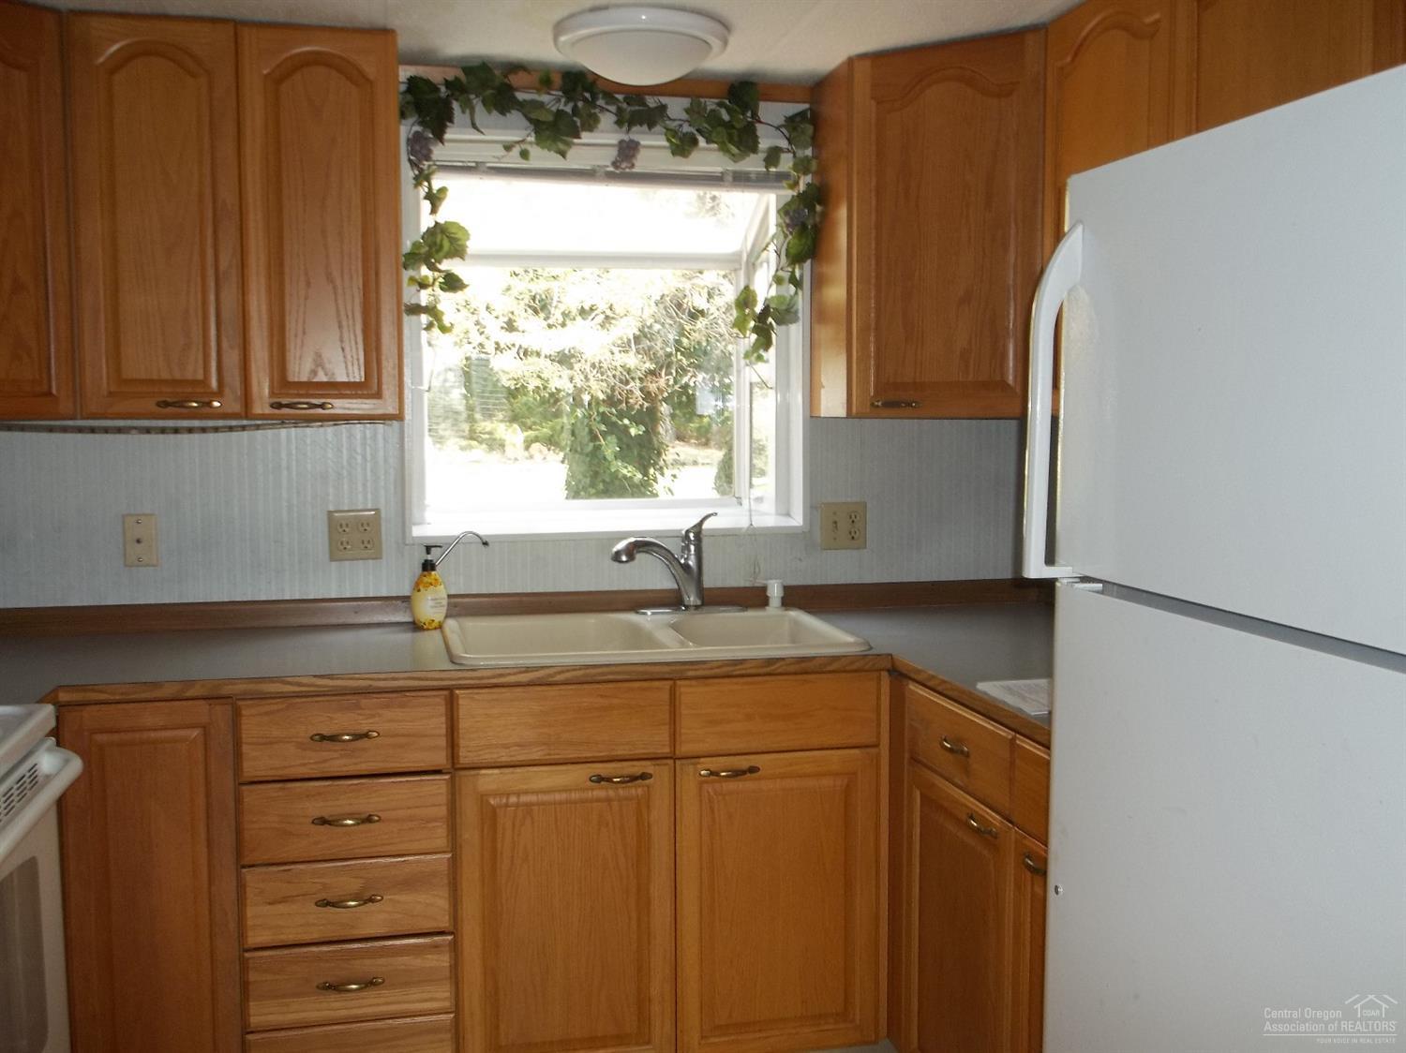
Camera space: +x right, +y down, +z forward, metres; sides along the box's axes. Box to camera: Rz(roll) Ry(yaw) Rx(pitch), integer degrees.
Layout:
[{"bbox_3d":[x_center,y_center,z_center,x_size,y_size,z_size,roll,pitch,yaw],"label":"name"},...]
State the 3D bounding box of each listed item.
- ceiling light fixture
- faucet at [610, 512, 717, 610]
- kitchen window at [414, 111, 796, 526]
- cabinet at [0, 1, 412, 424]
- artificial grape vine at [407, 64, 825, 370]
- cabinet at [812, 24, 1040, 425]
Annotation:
[{"bbox_3d":[-0.125,-0.955,2.737,0.356,0.100,0.356,0,4,0],"label":"ceiling light fixture"},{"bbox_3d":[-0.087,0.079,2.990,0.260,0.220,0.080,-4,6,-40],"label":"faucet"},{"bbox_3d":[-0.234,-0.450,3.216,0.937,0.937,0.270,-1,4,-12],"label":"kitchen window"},{"bbox_3d":[-0.965,-0.616,2.791,0.652,0.781,0.283,-1,4,-12],"label":"cabinet"},{"bbox_3d":[-0.198,-0.700,3.028,0.959,0.641,0.128,-1,4,-12],"label":"artificial grape vine"},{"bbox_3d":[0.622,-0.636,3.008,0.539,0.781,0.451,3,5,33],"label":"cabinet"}]

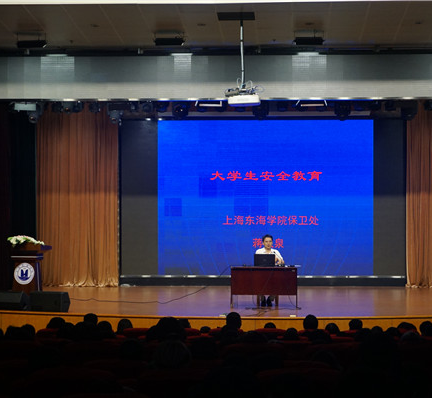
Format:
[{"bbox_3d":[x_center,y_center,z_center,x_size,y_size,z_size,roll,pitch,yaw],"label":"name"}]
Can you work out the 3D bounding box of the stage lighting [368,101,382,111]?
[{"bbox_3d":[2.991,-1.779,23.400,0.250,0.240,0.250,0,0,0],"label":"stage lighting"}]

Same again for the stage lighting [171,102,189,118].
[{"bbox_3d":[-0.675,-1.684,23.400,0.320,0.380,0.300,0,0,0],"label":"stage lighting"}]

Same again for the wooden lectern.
[{"bbox_3d":[-3.430,1.404,23.200,0.620,1.160,0.500,0,0,12],"label":"wooden lectern"}]

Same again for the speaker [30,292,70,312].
[{"bbox_3d":[-2.965,1.830,22.303,0.600,0.335,0.420,0,0,15],"label":"speaker"}]

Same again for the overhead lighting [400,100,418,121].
[{"bbox_3d":[3.633,-1.680,23.429,0.330,0.410,0.320,0,0,3],"label":"overhead lighting"}]

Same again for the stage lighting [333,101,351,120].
[{"bbox_3d":[2.503,-1.758,24.600,0.330,0.440,0.320,0,0,3],"label":"stage lighting"}]

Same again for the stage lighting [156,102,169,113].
[{"bbox_3d":[-1.017,-1.778,23.728,0.230,0.270,0.250,0,0,3],"label":"stage lighting"}]

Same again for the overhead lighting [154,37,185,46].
[{"bbox_3d":[-0.781,-2.663,21.100,0.500,0.160,0.250,0,0,3],"label":"overhead lighting"}]

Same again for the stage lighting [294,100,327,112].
[{"bbox_3d":[1.766,-1.811,23.200,0.560,0.220,0.280,0,0,0],"label":"stage lighting"}]

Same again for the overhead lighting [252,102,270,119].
[{"bbox_3d":[0.893,-1.768,24.600,0.330,0.430,0.320,0,0,3],"label":"overhead lighting"}]

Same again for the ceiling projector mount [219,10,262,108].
[{"bbox_3d":[0.392,-2.226,20.200,0.680,1.470,0.580,0,0,3],"label":"ceiling projector mount"}]

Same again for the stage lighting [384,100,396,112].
[{"bbox_3d":[3.279,-1.757,23.452,0.230,0.280,0.250,0,0,3],"label":"stage lighting"}]

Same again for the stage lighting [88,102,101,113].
[{"bbox_3d":[-2.385,-1.833,24.600,0.230,0.270,0.270,0,0,3],"label":"stage lighting"}]

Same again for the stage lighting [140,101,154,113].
[{"bbox_3d":[-1.303,-1.779,23.746,0.260,0.290,0.270,0,0,3],"label":"stage lighting"}]

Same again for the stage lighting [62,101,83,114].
[{"bbox_3d":[-2.741,-1.767,23.837,0.360,0.300,0.300,0,0,3],"label":"stage lighting"}]

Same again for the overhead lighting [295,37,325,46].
[{"bbox_3d":[1.582,-2.654,21.000,0.500,0.160,0.250,0,0,3],"label":"overhead lighting"}]

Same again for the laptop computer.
[{"bbox_3d":[0.909,1.133,23.100,0.380,0.240,0.300,0,0,0],"label":"laptop computer"}]

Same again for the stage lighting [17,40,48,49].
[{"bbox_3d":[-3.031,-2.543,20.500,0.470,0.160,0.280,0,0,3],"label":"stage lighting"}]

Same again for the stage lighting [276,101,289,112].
[{"bbox_3d":[1.311,-1.833,24.600,0.220,0.270,0.270,0,0,3],"label":"stage lighting"}]

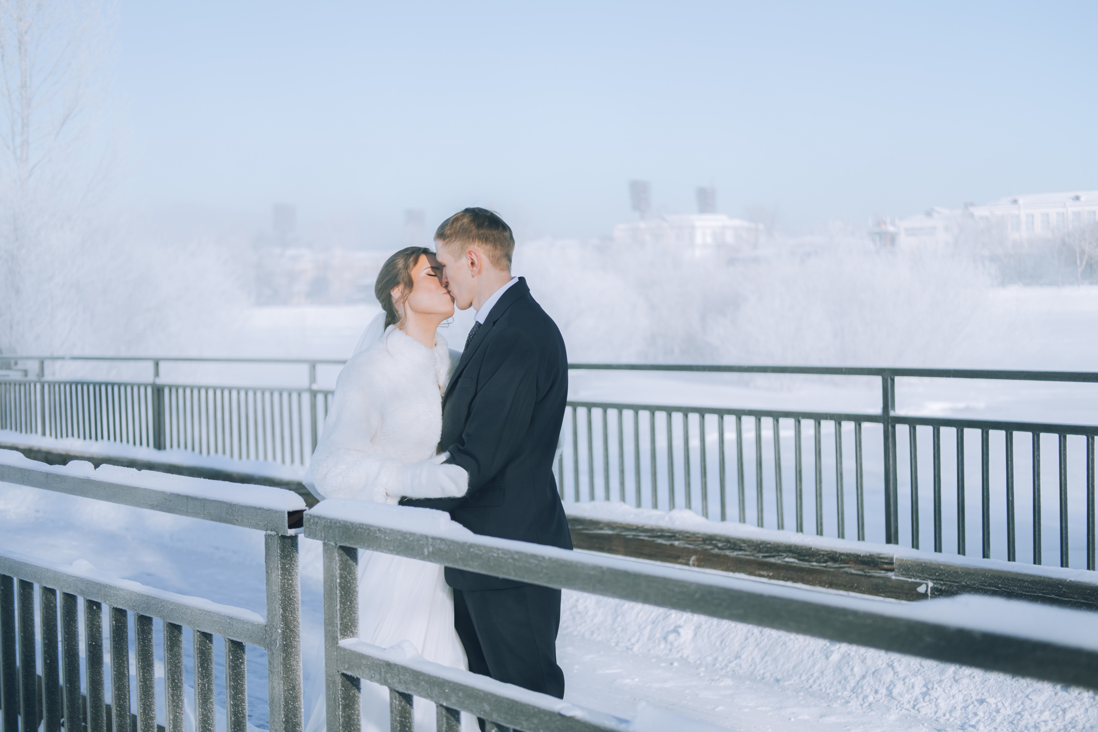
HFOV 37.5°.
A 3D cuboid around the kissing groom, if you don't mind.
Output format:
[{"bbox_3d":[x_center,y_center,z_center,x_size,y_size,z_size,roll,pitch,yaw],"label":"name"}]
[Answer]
[{"bbox_3d":[-0.155,0.490,4.128,0.460,1.770,0.540,-2,2,-5],"label":"kissing groom"}]

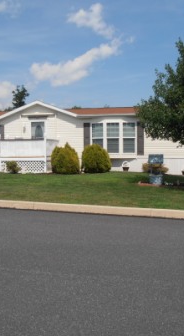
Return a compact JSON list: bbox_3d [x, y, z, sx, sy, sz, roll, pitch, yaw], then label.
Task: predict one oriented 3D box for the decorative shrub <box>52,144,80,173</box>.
[{"bbox_3d":[-1.442,-0.509,16.892,1.520,1.700,1.500,0,2,0],"label":"decorative shrub"}]

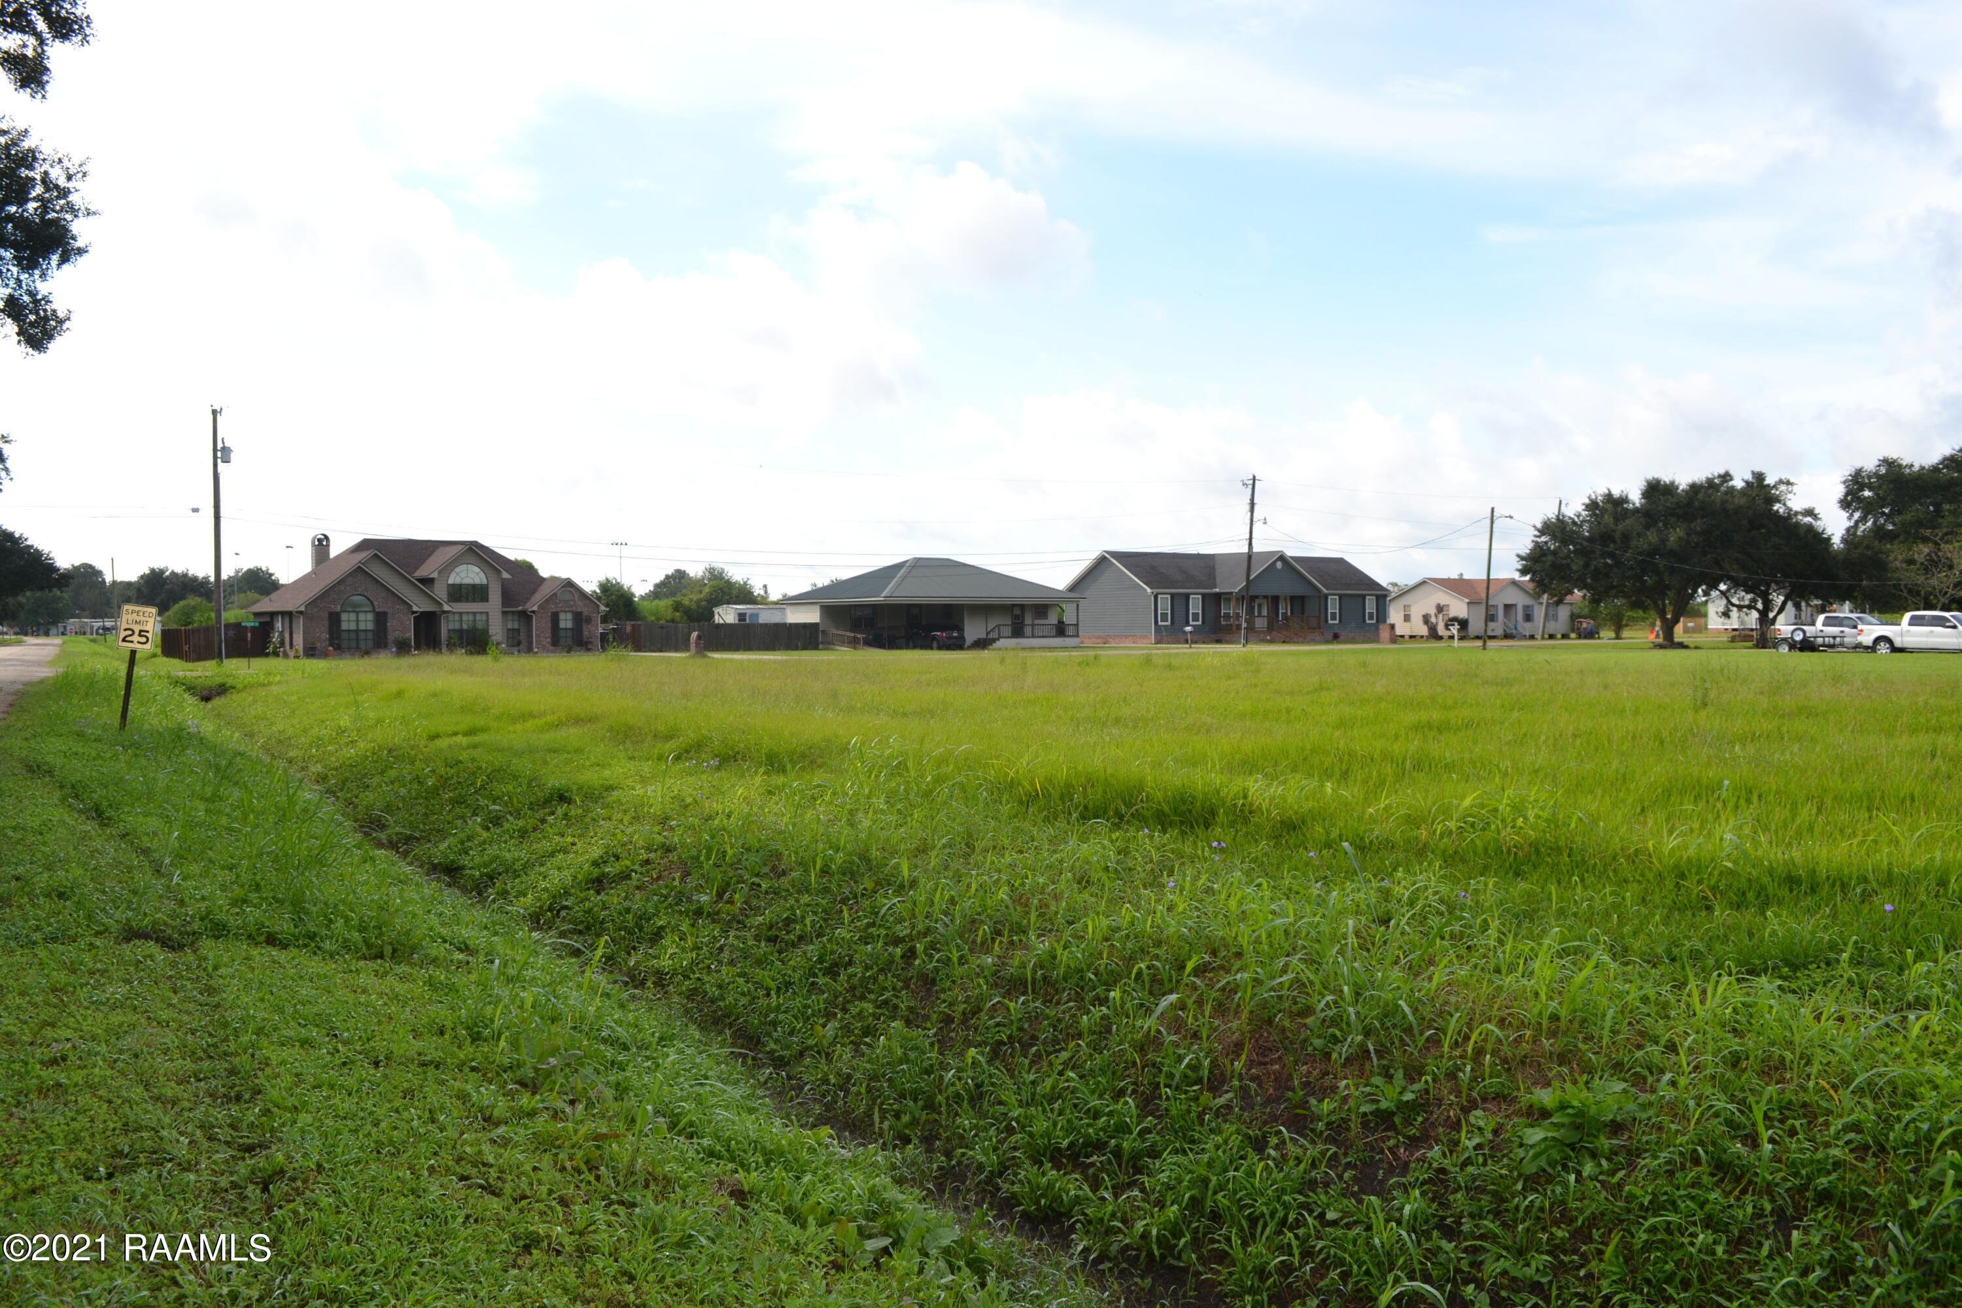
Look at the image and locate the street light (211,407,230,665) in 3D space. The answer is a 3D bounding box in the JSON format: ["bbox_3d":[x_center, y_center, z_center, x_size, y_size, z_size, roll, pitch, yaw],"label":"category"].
[{"bbox_3d":[-32.851,-5.055,63.354,0.600,10.975,0.500,-2,2,-35],"label":"street light"}]

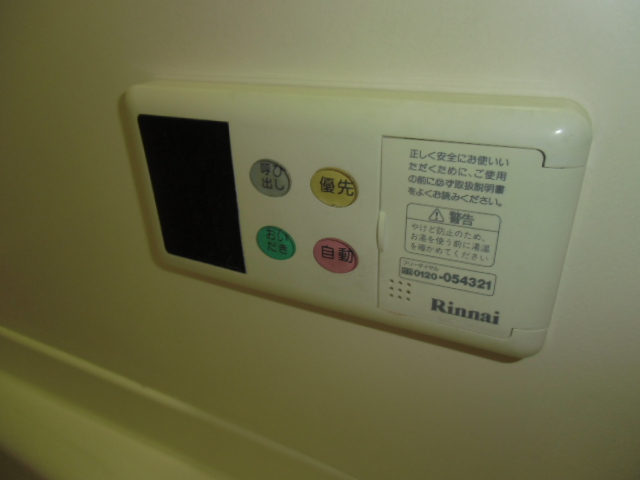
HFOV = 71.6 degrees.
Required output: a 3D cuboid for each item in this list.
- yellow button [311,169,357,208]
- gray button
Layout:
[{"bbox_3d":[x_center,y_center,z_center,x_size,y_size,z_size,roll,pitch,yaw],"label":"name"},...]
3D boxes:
[{"bbox_3d":[0.005,-0.020,0.173,0.020,0.016,0.003,11,29,24],"label":"yellow button"},{"bbox_3d":[-0.022,-0.025,0.185,0.020,0.016,0.003,11,29,24],"label":"gray button"}]

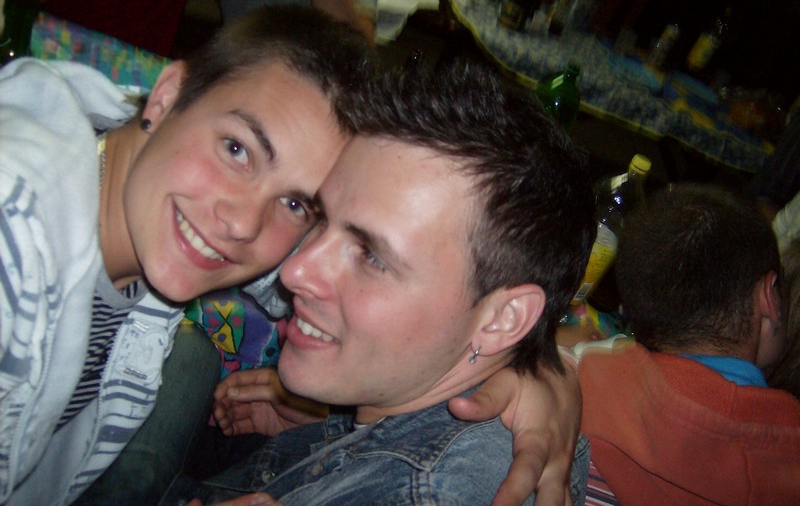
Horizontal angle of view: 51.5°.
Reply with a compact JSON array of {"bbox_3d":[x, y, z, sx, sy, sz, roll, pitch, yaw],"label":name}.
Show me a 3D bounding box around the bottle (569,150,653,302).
[{"bbox_3d":[0.335,-0.035,1.406,0.090,0.297,0.090,32,30,11],"label":"bottle"}]

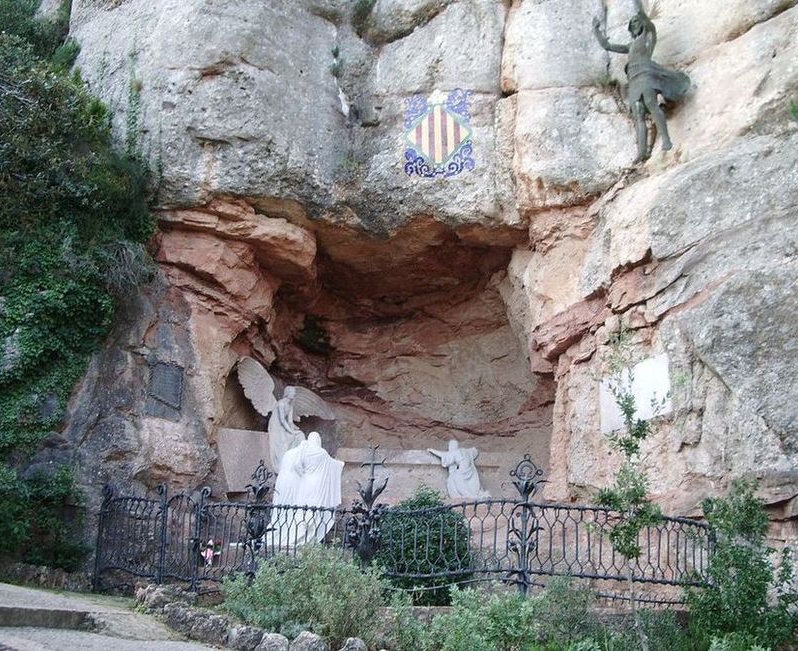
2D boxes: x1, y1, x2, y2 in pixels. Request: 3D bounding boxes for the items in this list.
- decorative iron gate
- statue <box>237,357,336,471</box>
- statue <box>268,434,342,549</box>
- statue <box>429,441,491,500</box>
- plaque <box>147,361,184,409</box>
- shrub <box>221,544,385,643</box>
[{"bbox_3d":[0.250,2.741,13.900,8.400,1.900,1.800,3,-13,-6],"label":"decorative iron gate"},{"bbox_3d":[-1.879,1.487,17.200,1.750,1.950,1.150,12,-16,-36],"label":"statue"},{"bbox_3d":[-1.462,2.564,16.100,1.200,1.850,1.000,6,-13,-17],"label":"statue"},{"bbox_3d":[1.058,2.517,18.000,0.900,1.030,0.850,11,-16,-35],"label":"statue"},{"bbox_3d":[-3.311,0.837,14.600,0.570,0.680,0.060,9,-15,-30],"label":"plaque"},{"bbox_3d":[-1.017,2.937,11.200,1.750,1.100,1.500,2,-13,0],"label":"shrub"}]

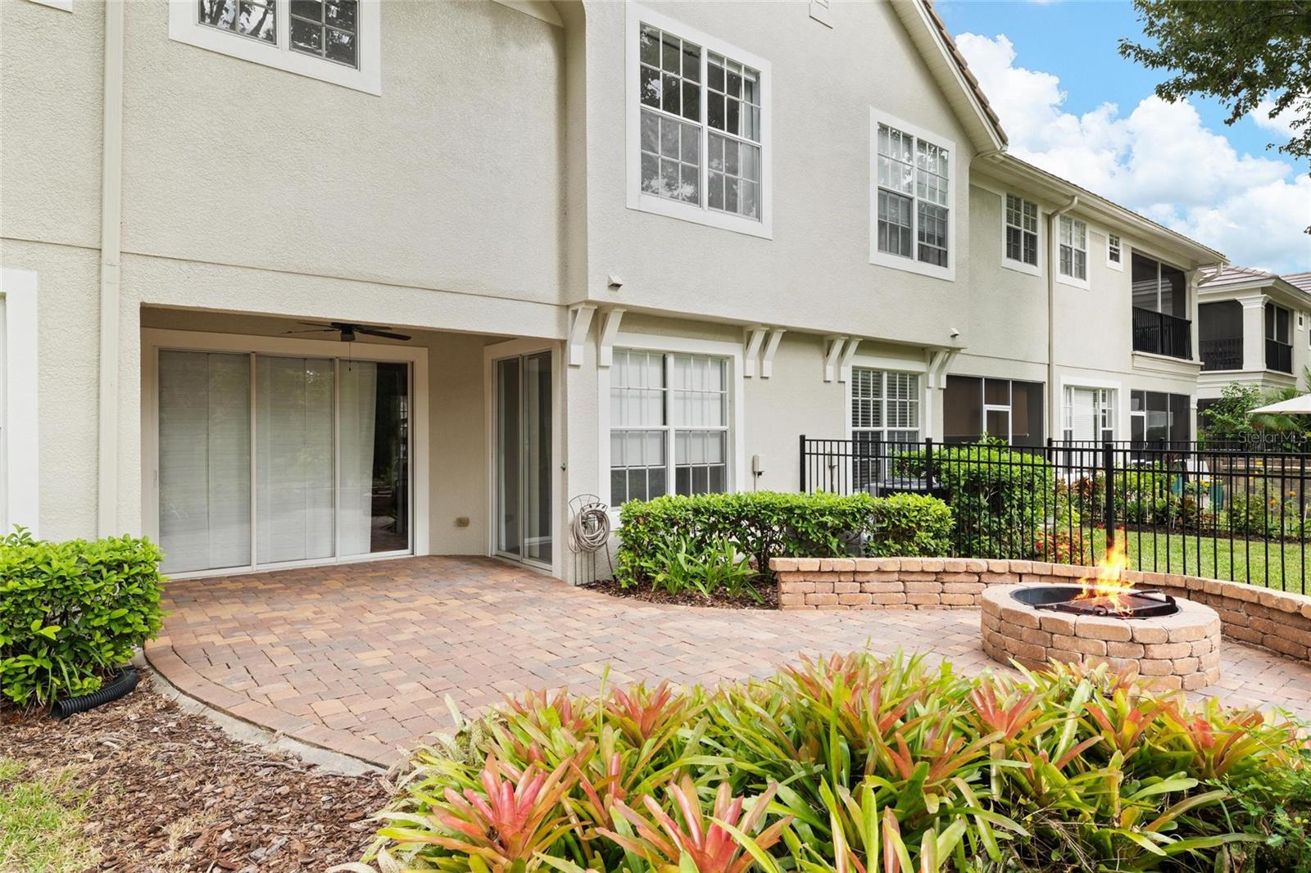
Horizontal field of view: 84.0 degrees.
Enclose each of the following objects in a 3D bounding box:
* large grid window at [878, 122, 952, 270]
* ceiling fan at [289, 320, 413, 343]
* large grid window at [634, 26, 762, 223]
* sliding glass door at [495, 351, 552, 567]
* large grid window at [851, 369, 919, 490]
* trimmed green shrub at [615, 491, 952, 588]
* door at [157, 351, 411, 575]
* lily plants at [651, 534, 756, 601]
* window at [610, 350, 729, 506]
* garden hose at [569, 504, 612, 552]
[{"bbox_3d":[3.575,-3.274,10.050,1.680,1.710,0.100,0,0,-36],"label":"large grid window"},{"bbox_3d":[-3.143,-1.135,7.446,1.320,0.340,1.320,0,0,-36],"label":"ceiling fan"},{"bbox_3d":[0.519,-3.297,7.790,1.730,1.730,0.100,0,0,-36],"label":"large grid window"},{"bbox_3d":[-1.550,0.275,8.477,0.120,2.420,1.520,0,0,-36],"label":"sliding glass door"},{"bbox_3d":[3.309,-0.094,10.435,1.700,1.680,0.100,0,0,-36],"label":"large grid window"},{"bbox_3d":[1.310,1.040,7.560,3.350,0.870,0.850,0,0,-7],"label":"trimmed green shrub"},{"bbox_3d":[-4.111,0.278,8.356,2.680,2.420,0.120,0,0,-36],"label":"door"},{"bbox_3d":[0.475,1.220,6.930,1.020,0.570,0.620,0,0,0],"label":"lily plants"},{"bbox_3d":[0.176,-0.094,8.137,1.720,1.680,0.100,0,0,-36],"label":"window"},{"bbox_3d":[-0.645,0.919,7.220,0.400,0.460,0.200,0,0,-36],"label":"garden hose"}]

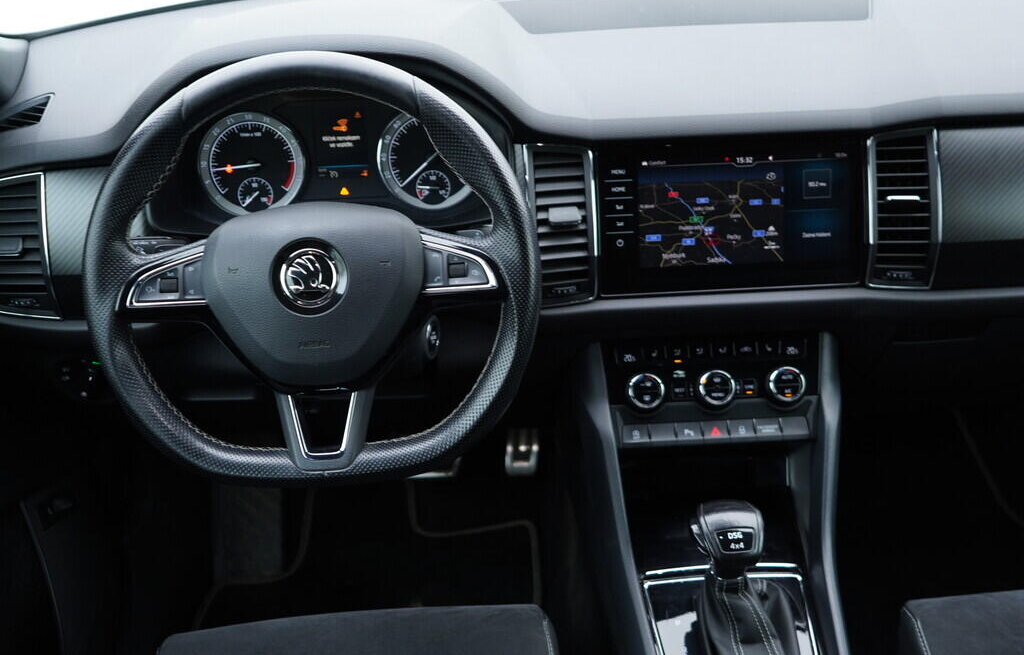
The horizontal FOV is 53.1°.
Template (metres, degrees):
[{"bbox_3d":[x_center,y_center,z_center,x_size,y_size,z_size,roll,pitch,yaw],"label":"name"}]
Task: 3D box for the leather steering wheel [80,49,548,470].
[{"bbox_3d":[-0.163,-0.050,0.847,0.370,0.352,0.090,-3,-1,0],"label":"leather steering wheel"}]

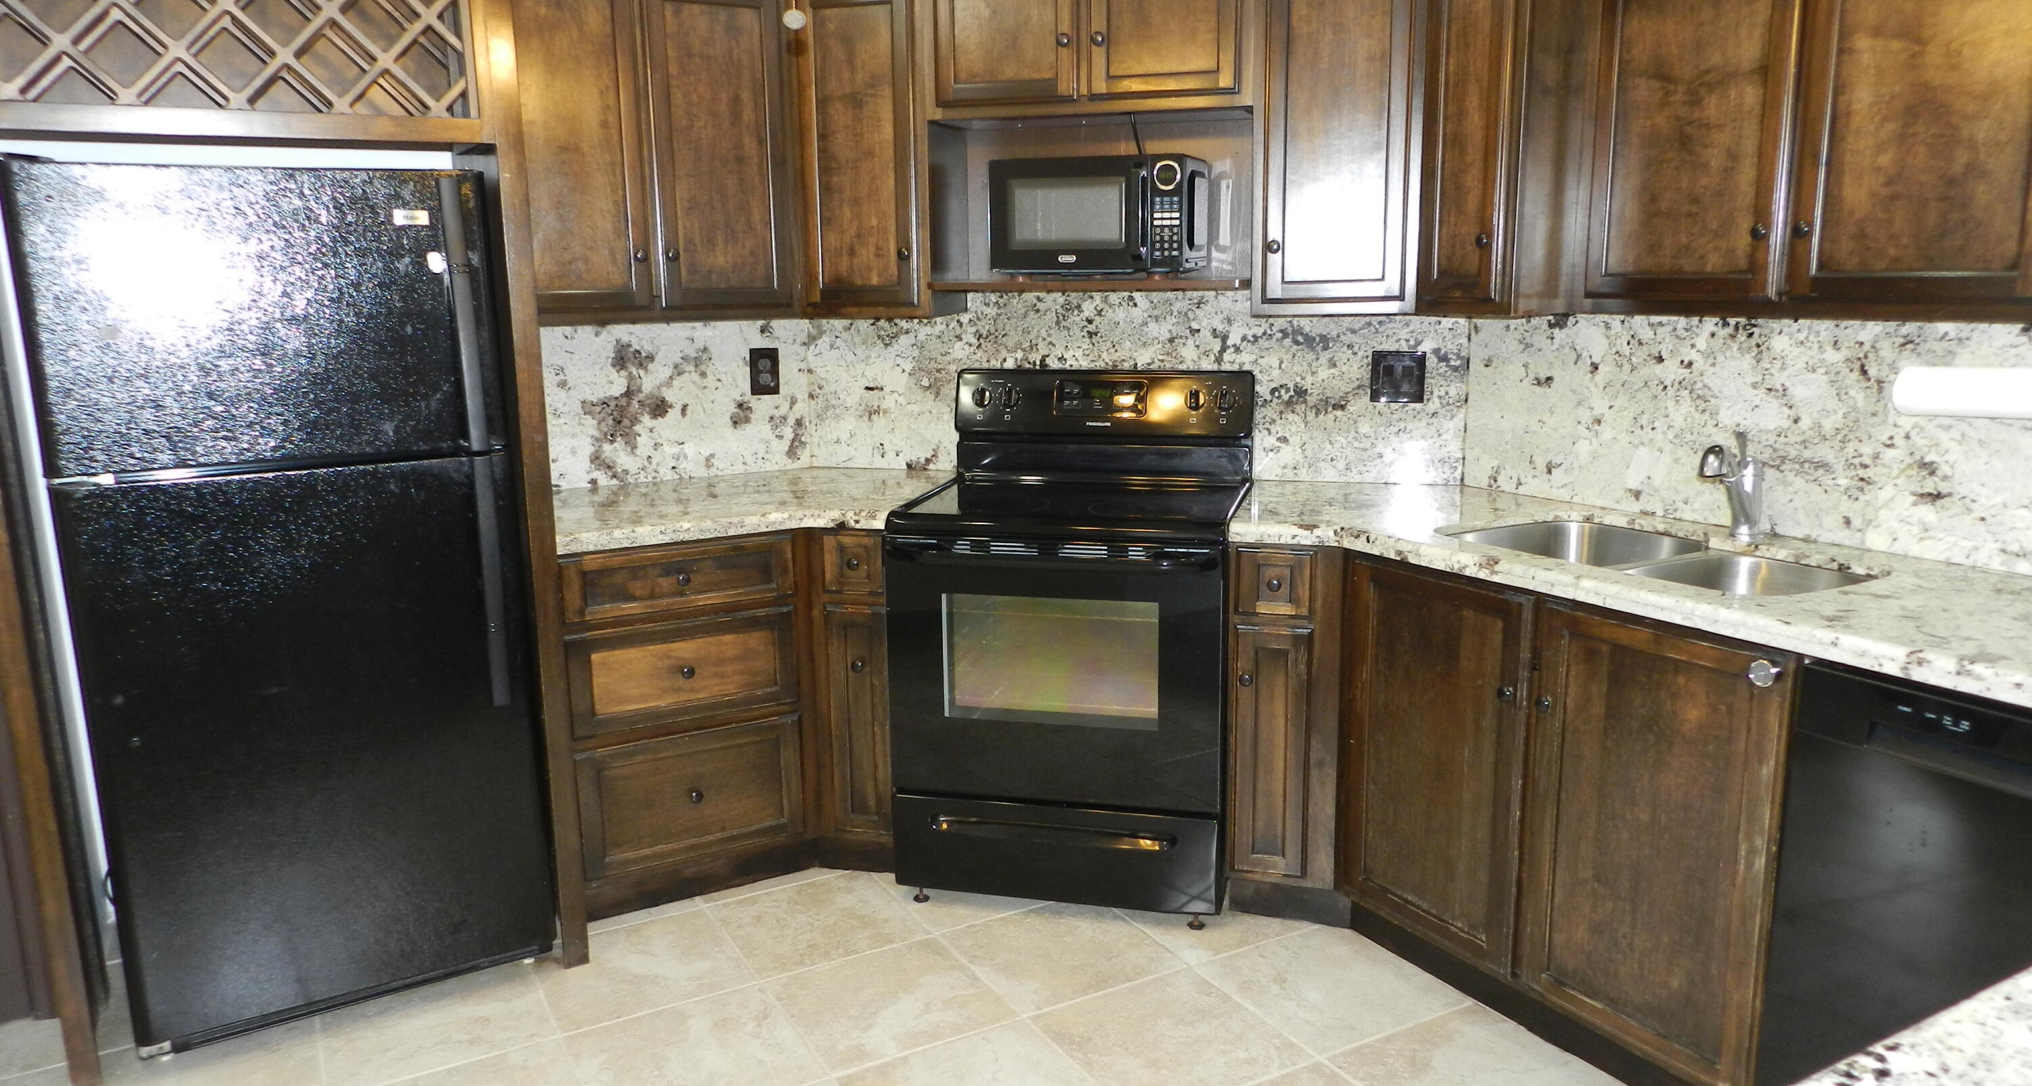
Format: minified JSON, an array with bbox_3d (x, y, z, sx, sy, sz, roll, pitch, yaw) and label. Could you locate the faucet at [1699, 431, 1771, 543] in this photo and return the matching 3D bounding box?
[{"bbox_3d":[1.369,-0.102,2.579,0.180,0.212,0.060,-7,13,-28],"label":"faucet"}]

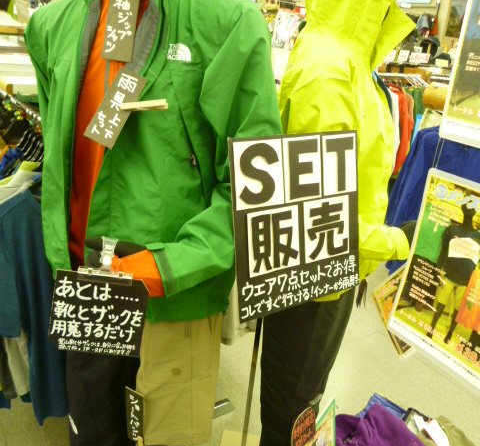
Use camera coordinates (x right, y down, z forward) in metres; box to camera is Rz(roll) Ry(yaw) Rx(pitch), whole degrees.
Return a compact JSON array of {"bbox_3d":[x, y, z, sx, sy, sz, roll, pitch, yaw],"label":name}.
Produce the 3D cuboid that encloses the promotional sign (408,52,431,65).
[{"bbox_3d":[1.478,-1.358,3.800,0.160,0.082,0.008,10,16,16],"label":"promotional sign"}]

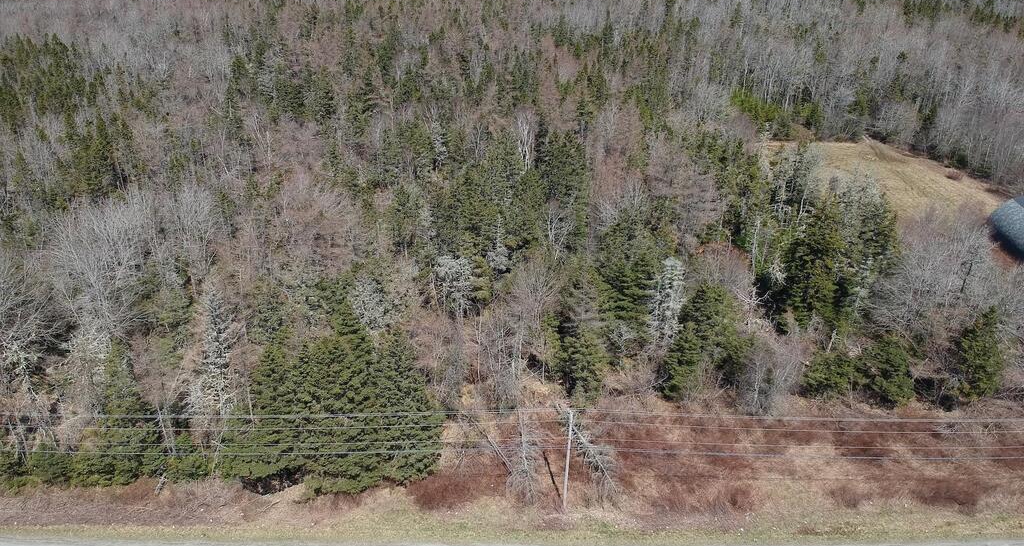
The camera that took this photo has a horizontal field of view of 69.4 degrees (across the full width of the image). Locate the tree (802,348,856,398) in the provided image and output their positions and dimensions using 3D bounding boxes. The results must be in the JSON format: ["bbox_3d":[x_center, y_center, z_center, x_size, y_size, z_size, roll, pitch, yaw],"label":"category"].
[{"bbox_3d":[35.230,10.160,81.090,5.410,4.490,5.110,1,27,0],"label":"tree"}]

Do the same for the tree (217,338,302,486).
[{"bbox_3d":[-22.575,11.656,65.995,8.670,13.580,8.670,0,28,0],"label":"tree"}]

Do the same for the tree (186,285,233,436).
[{"bbox_3d":[-28.900,8.660,69.340,3.570,16.650,3.370,1,27,0],"label":"tree"}]

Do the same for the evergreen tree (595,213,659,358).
[{"bbox_3d":[13.371,1.331,82.511,8.050,16.820,8.050,0,28,0],"label":"evergreen tree"}]

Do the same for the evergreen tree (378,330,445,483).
[{"bbox_3d":[-9.318,11.274,65.621,6.920,14.750,6.920,0,28,0],"label":"evergreen tree"}]

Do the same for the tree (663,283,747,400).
[{"bbox_3d":[20.971,6.294,78.576,9.500,11.800,9.500,0,28,0],"label":"tree"}]

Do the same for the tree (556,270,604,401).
[{"bbox_3d":[7.430,6.020,77.310,5.310,14.710,5.110,1,27,0],"label":"tree"}]

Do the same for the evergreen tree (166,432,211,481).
[{"bbox_3d":[-30.230,16.290,68.220,3.780,4.090,3.680,1,27,0],"label":"evergreen tree"}]

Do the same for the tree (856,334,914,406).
[{"bbox_3d":[40.650,9.630,79.000,5.510,7.350,5.310,1,27,0],"label":"tree"}]

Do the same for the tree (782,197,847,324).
[{"bbox_3d":[37.398,-1.320,88.180,8.260,16.480,8.260,0,28,0],"label":"tree"}]

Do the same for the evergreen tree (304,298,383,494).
[{"bbox_3d":[-15.420,10.060,65.360,6.940,17.870,6.740,1,27,0],"label":"evergreen tree"}]

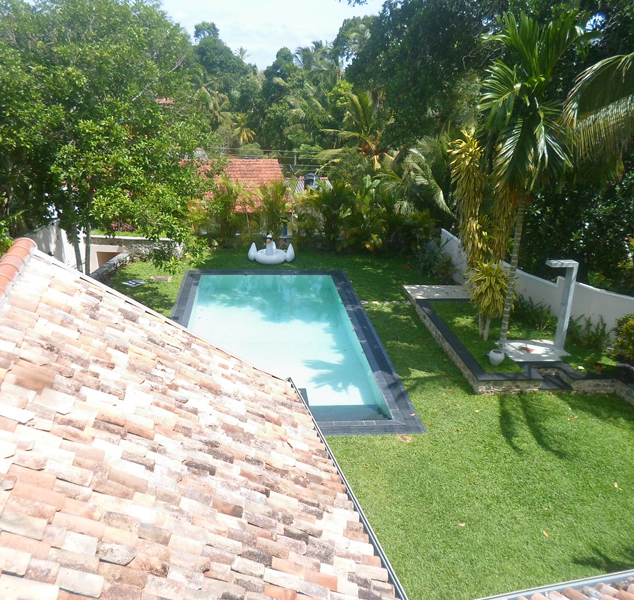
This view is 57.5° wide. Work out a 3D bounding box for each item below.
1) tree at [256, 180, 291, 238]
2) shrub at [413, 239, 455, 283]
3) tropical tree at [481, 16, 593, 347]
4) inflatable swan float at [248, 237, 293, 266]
[{"bbox_3d":[-1.635,-3.157,21.726,1.360,2.600,1.350,0,20,-7],"label":"tree"},{"bbox_3d":[3.891,-1.344,19.243,1.380,1.430,1.300,0,20,-7],"label":"shrub"},{"bbox_3d":[4.247,-2.114,12.333,2.350,7.100,2.300,0,20,-7],"label":"tropical tree"},{"bbox_3d":[-1.652,-1.889,20.750,1.660,1.000,1.350,1,20,-2],"label":"inflatable swan float"}]

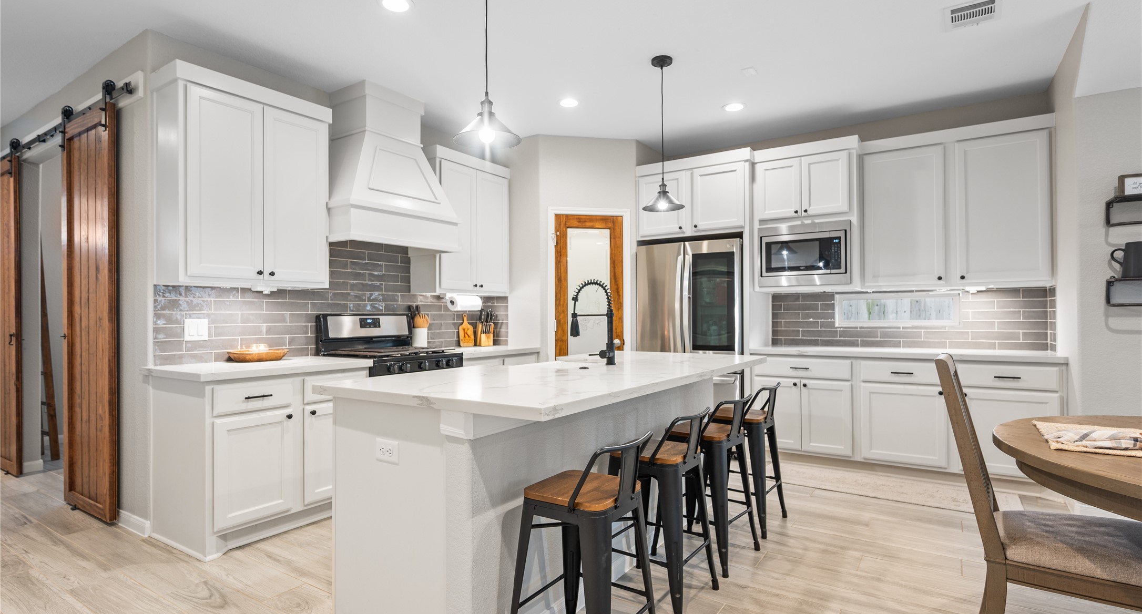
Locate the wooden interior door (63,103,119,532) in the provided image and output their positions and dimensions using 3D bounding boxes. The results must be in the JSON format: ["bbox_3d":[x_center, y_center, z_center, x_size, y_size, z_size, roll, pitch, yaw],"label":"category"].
[{"bbox_3d":[-2.949,0.026,3.493,0.757,2.406,0.044,-1,-1,34],"label":"wooden interior door"}]

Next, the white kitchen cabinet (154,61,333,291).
[{"bbox_3d":[-1.898,-0.691,3.366,0.327,1.141,0.873,-1,-1,34],"label":"white kitchen cabinet"}]

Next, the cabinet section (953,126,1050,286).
[{"bbox_3d":[3.052,-0.675,4.068,0.526,1.018,0.330,-1,-1,32],"label":"cabinet section"}]

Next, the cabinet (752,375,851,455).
[{"bbox_3d":[1.897,0.806,4.545,0.687,0.558,0.603,-1,-1,34],"label":"cabinet"}]

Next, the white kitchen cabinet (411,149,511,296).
[{"bbox_3d":[-0.915,-0.668,4.830,0.327,1.141,0.869,-1,-1,34],"label":"white kitchen cabinet"}]

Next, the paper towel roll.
[{"bbox_3d":[-0.908,-0.024,4.898,0.121,0.121,0.282,-1,-1,34],"label":"paper towel roll"}]

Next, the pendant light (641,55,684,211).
[{"bbox_3d":[0.557,-1.049,3.471,0.259,0.927,0.259,0,-1,0],"label":"pendant light"}]

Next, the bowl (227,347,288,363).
[{"bbox_3d":[-1.882,0.299,3.467,0.178,0.062,0.375,-1,-1,34],"label":"bowl"}]

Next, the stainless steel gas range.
[{"bbox_3d":[-1.256,0.650,4.040,0.693,1.178,0.762,-1,-1,34],"label":"stainless steel gas range"}]

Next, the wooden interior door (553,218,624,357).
[{"bbox_3d":[0.168,0.210,5.050,0.619,2.033,0.040,0,-1,-11],"label":"wooden interior door"}]

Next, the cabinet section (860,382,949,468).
[{"bbox_3d":[2.482,0.826,4.240,0.531,0.548,0.550,-1,-1,32],"label":"cabinet section"}]

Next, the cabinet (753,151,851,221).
[{"bbox_3d":[1.968,-0.950,4.756,0.752,0.525,0.475,-1,-1,34],"label":"cabinet"}]

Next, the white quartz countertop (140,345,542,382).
[{"bbox_3d":[-1.271,0.352,3.999,0.636,0.040,2.692,-1,-1,34],"label":"white quartz countertop"}]

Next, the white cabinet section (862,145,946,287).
[{"bbox_3d":[2.557,-0.668,4.380,0.524,1.018,0.330,-1,-1,32],"label":"white cabinet section"}]

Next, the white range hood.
[{"bbox_3d":[-1.320,-0.950,4.040,0.542,1.085,0.931,-1,-1,34],"label":"white range hood"}]

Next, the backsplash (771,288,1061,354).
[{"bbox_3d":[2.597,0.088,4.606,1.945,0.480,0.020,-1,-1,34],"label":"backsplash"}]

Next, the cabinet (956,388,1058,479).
[{"bbox_3d":[2.919,0.794,3.860,0.538,0.551,0.603,-1,-1,34],"label":"cabinet"}]

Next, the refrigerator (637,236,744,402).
[{"bbox_3d":[1.146,0.347,4.987,0.904,1.754,0.751,-1,-1,34],"label":"refrigerator"}]

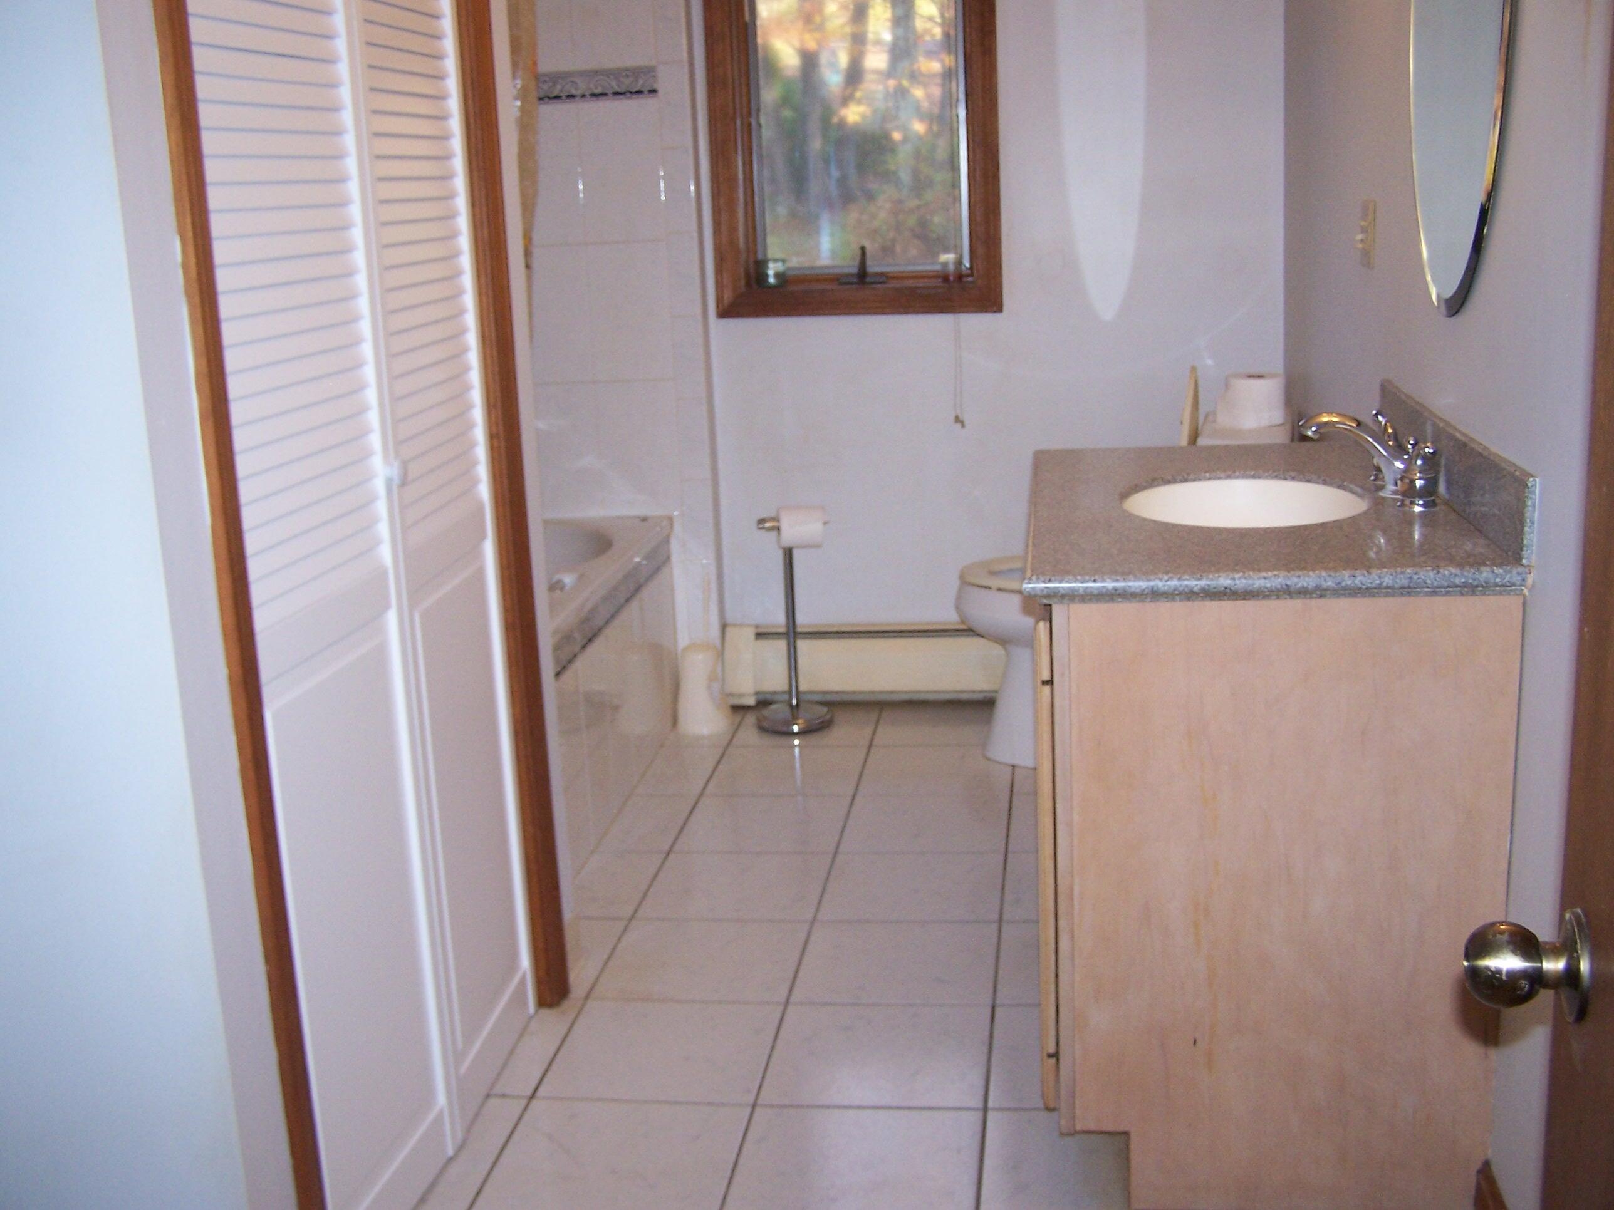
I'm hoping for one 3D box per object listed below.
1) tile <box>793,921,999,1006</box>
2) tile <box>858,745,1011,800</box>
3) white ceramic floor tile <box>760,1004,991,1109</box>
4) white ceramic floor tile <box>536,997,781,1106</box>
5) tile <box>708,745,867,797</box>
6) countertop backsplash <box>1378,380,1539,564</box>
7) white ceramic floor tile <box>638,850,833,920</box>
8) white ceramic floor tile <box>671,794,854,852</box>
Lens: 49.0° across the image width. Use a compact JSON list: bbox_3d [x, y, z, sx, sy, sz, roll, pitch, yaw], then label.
[{"bbox_3d":[0.155,0.601,2.958,0.327,0.010,0.327,-1,13,8],"label":"tile"},{"bbox_3d":[0.277,0.362,3.802,0.316,0.010,0.316,-1,13,8],"label":"tile"},{"bbox_3d":[0.111,0.677,2.640,0.327,0.010,0.327,-1,13,8],"label":"white ceramic floor tile"},{"bbox_3d":[-0.216,0.682,2.686,0.327,0.010,0.327,-1,13,8],"label":"white ceramic floor tile"},{"bbox_3d":[-0.039,0.366,3.846,0.316,0.010,0.316,-1,13,8],"label":"tile"},{"bbox_3d":[0.837,-0.193,2.339,0.019,0.100,0.890,-1,13,8],"label":"countertop backsplash"},{"bbox_3d":[-0.124,0.513,3.231,0.316,0.010,0.316,-1,13,8],"label":"white ceramic floor tile"},{"bbox_3d":[-0.084,0.453,3.640,0.327,0.010,0.327,-1,13,8],"label":"white ceramic floor tile"}]

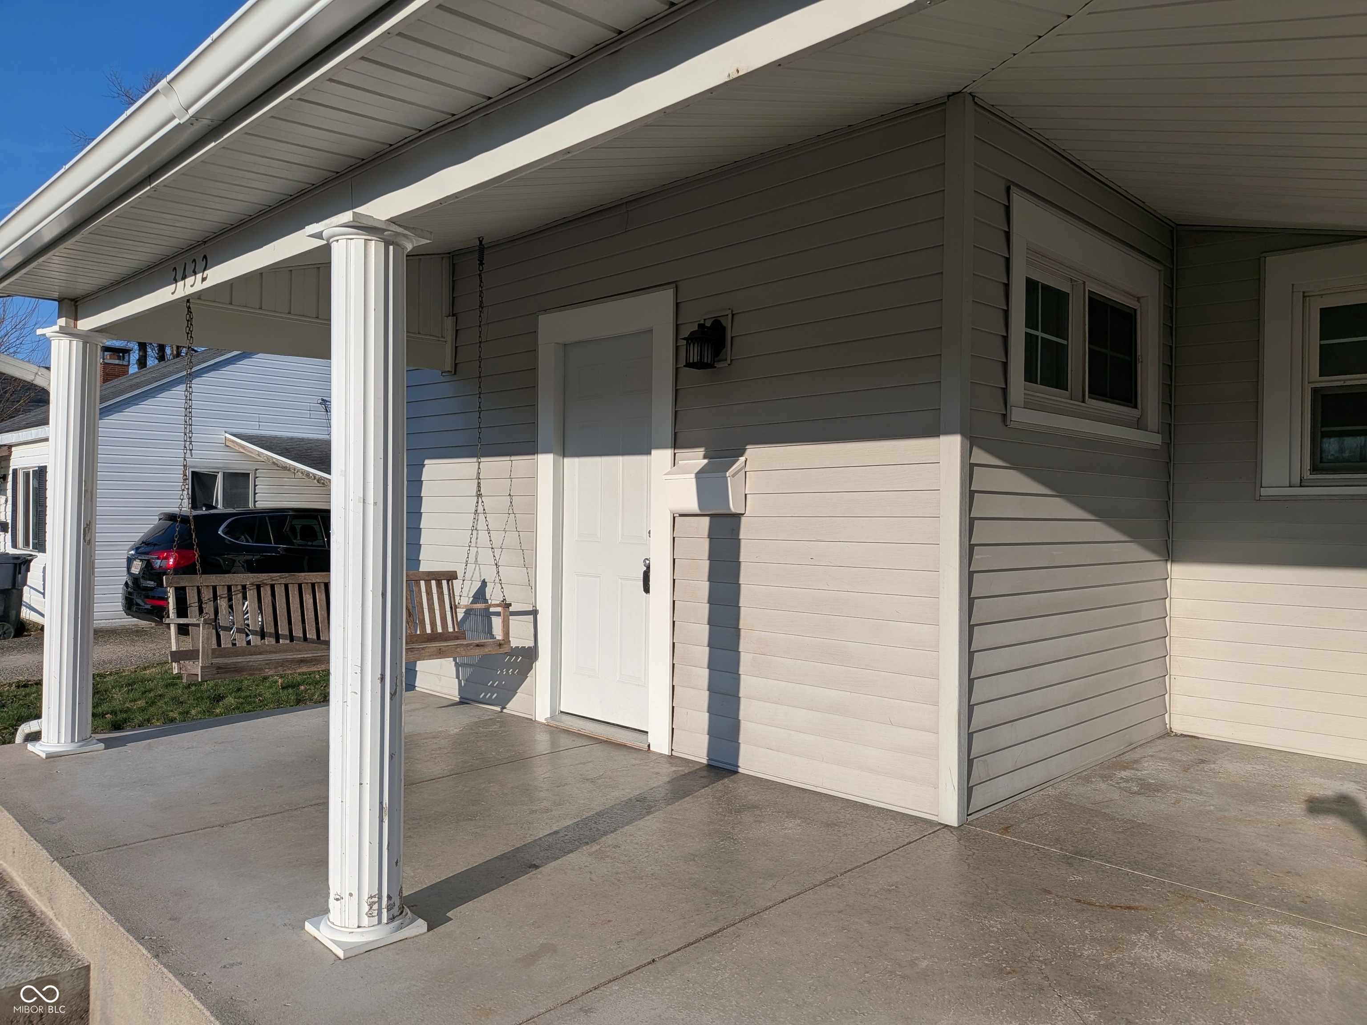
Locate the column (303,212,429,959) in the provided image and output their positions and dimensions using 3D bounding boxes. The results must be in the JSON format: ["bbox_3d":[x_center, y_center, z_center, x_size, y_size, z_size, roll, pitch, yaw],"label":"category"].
[{"bbox_3d":[-0.854,0.185,2.582,0.240,1.900,0.240,0,-1,45],"label":"column"}]

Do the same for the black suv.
[{"bbox_3d":[-5.244,0.814,13.399,1.840,1.690,4.670,0,-1,45],"label":"black suv"}]

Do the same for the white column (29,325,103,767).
[{"bbox_3d":[-2.933,0.140,4.522,0.240,1.960,0.240,0,-1,45],"label":"white column"}]

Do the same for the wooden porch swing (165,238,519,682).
[{"bbox_3d":[-1.653,-0.397,4.719,0.551,2.272,1.564,0,-1,45],"label":"wooden porch swing"}]

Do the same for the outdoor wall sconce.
[{"bbox_3d":[0.093,-0.756,4.223,0.120,0.233,0.185,0,-1,45],"label":"outdoor wall sconce"}]

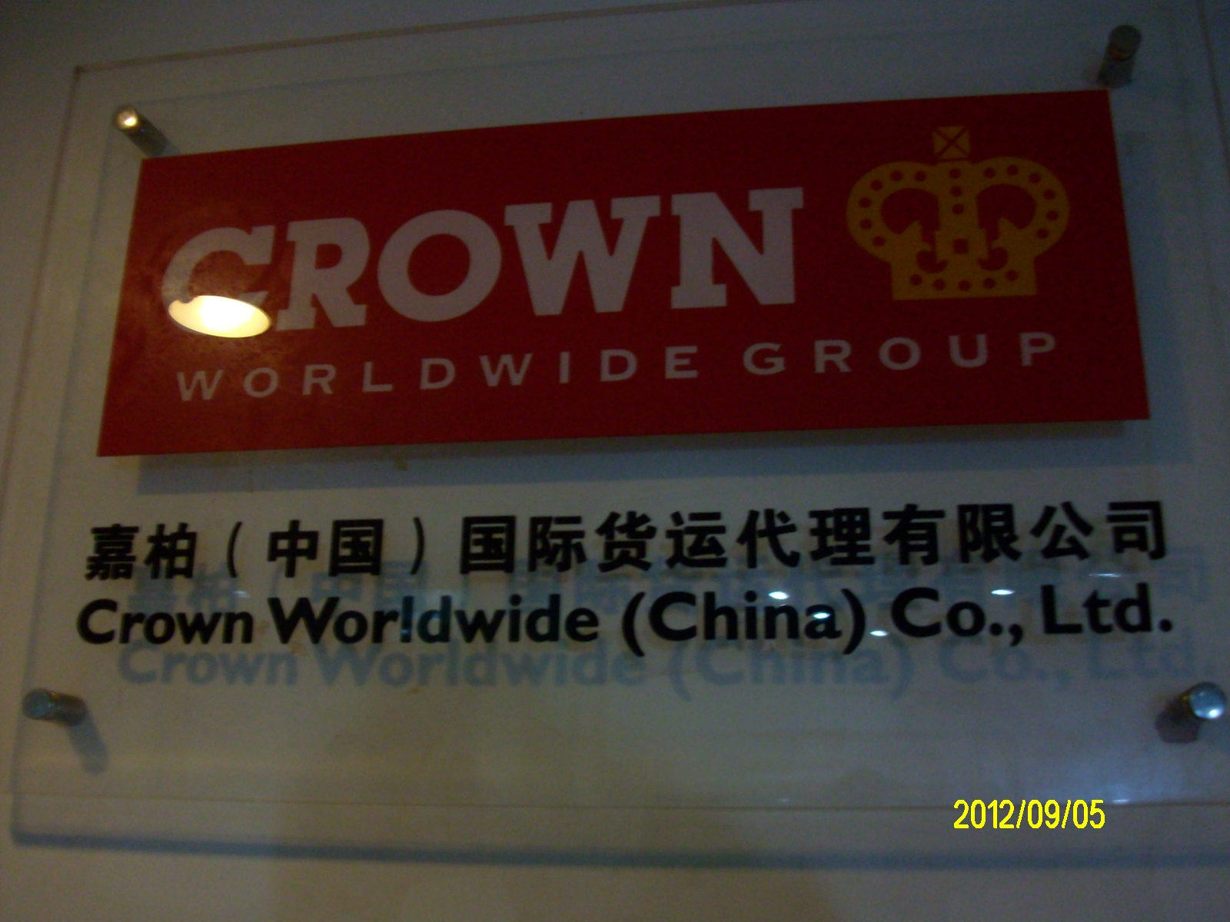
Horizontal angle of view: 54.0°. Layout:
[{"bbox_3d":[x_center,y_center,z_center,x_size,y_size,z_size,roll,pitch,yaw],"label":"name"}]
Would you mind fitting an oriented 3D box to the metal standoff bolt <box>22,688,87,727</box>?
[{"bbox_3d":[-0.398,0.176,0.859,0.020,0.020,0.045,-2,-17,8],"label":"metal standoff bolt"}]

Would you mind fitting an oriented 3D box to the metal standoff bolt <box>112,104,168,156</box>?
[{"bbox_3d":[-0.392,-0.273,0.997,0.020,0.020,0.045,-2,-17,8],"label":"metal standoff bolt"}]

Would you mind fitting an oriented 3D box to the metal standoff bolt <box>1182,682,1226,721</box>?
[{"bbox_3d":[0.362,0.152,0.753,0.020,0.020,0.045,-2,-17,8],"label":"metal standoff bolt"}]

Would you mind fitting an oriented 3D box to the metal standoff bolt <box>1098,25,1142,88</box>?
[{"bbox_3d":[0.372,-0.298,0.891,0.020,0.020,0.045,-2,-17,8],"label":"metal standoff bolt"}]

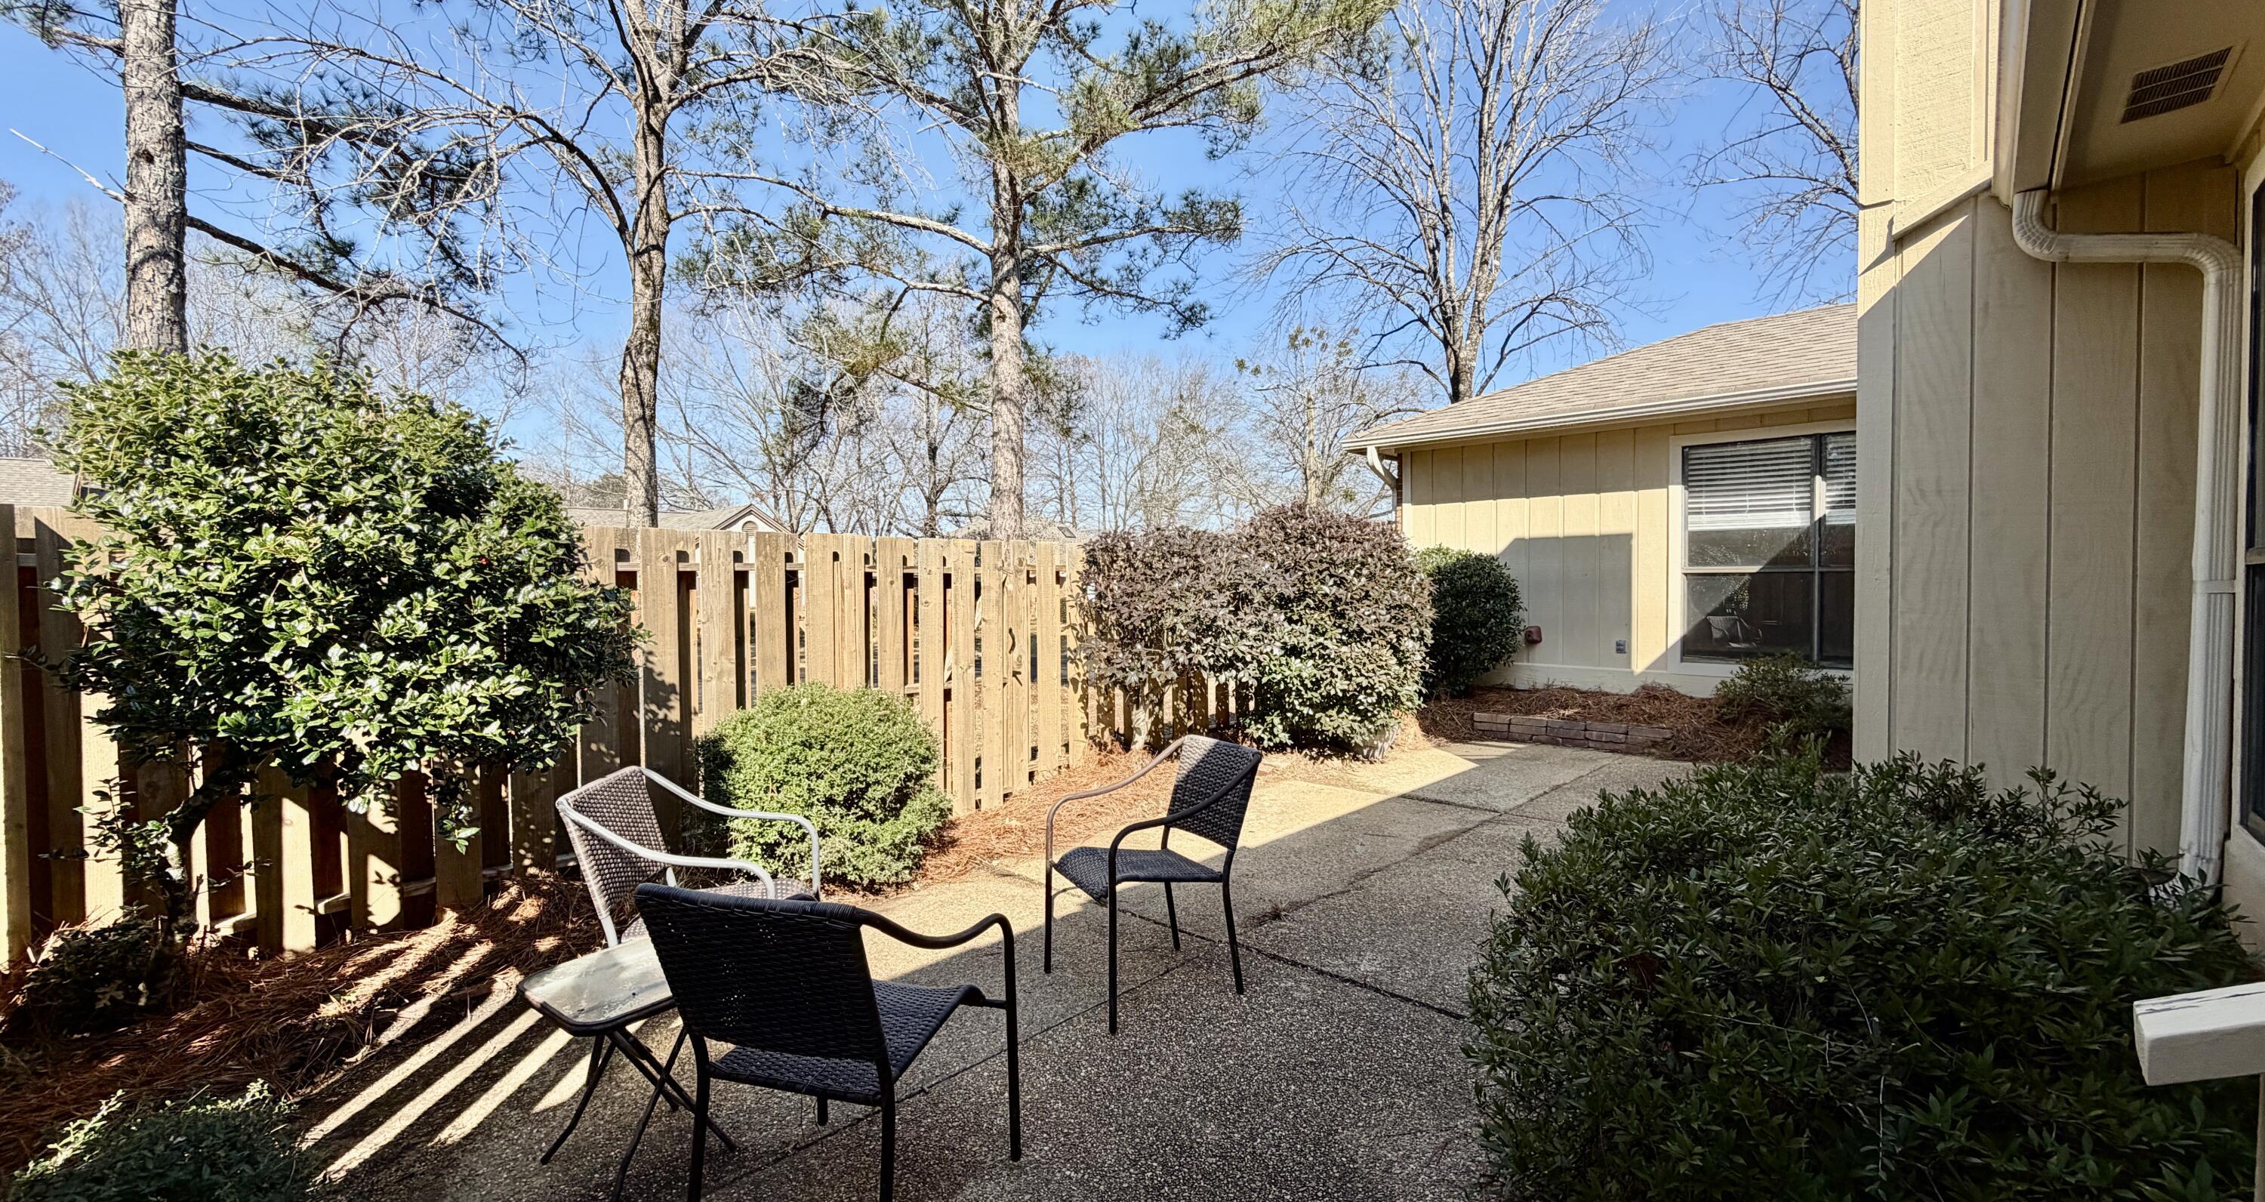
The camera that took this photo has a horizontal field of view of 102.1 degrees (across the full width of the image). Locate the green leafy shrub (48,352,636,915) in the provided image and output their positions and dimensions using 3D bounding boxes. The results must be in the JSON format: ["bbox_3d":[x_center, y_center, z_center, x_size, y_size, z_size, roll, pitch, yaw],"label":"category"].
[{"bbox_3d":[-2.767,0.261,3.405,1.300,2.200,1.650,0,1,44],"label":"green leafy shrub"}]

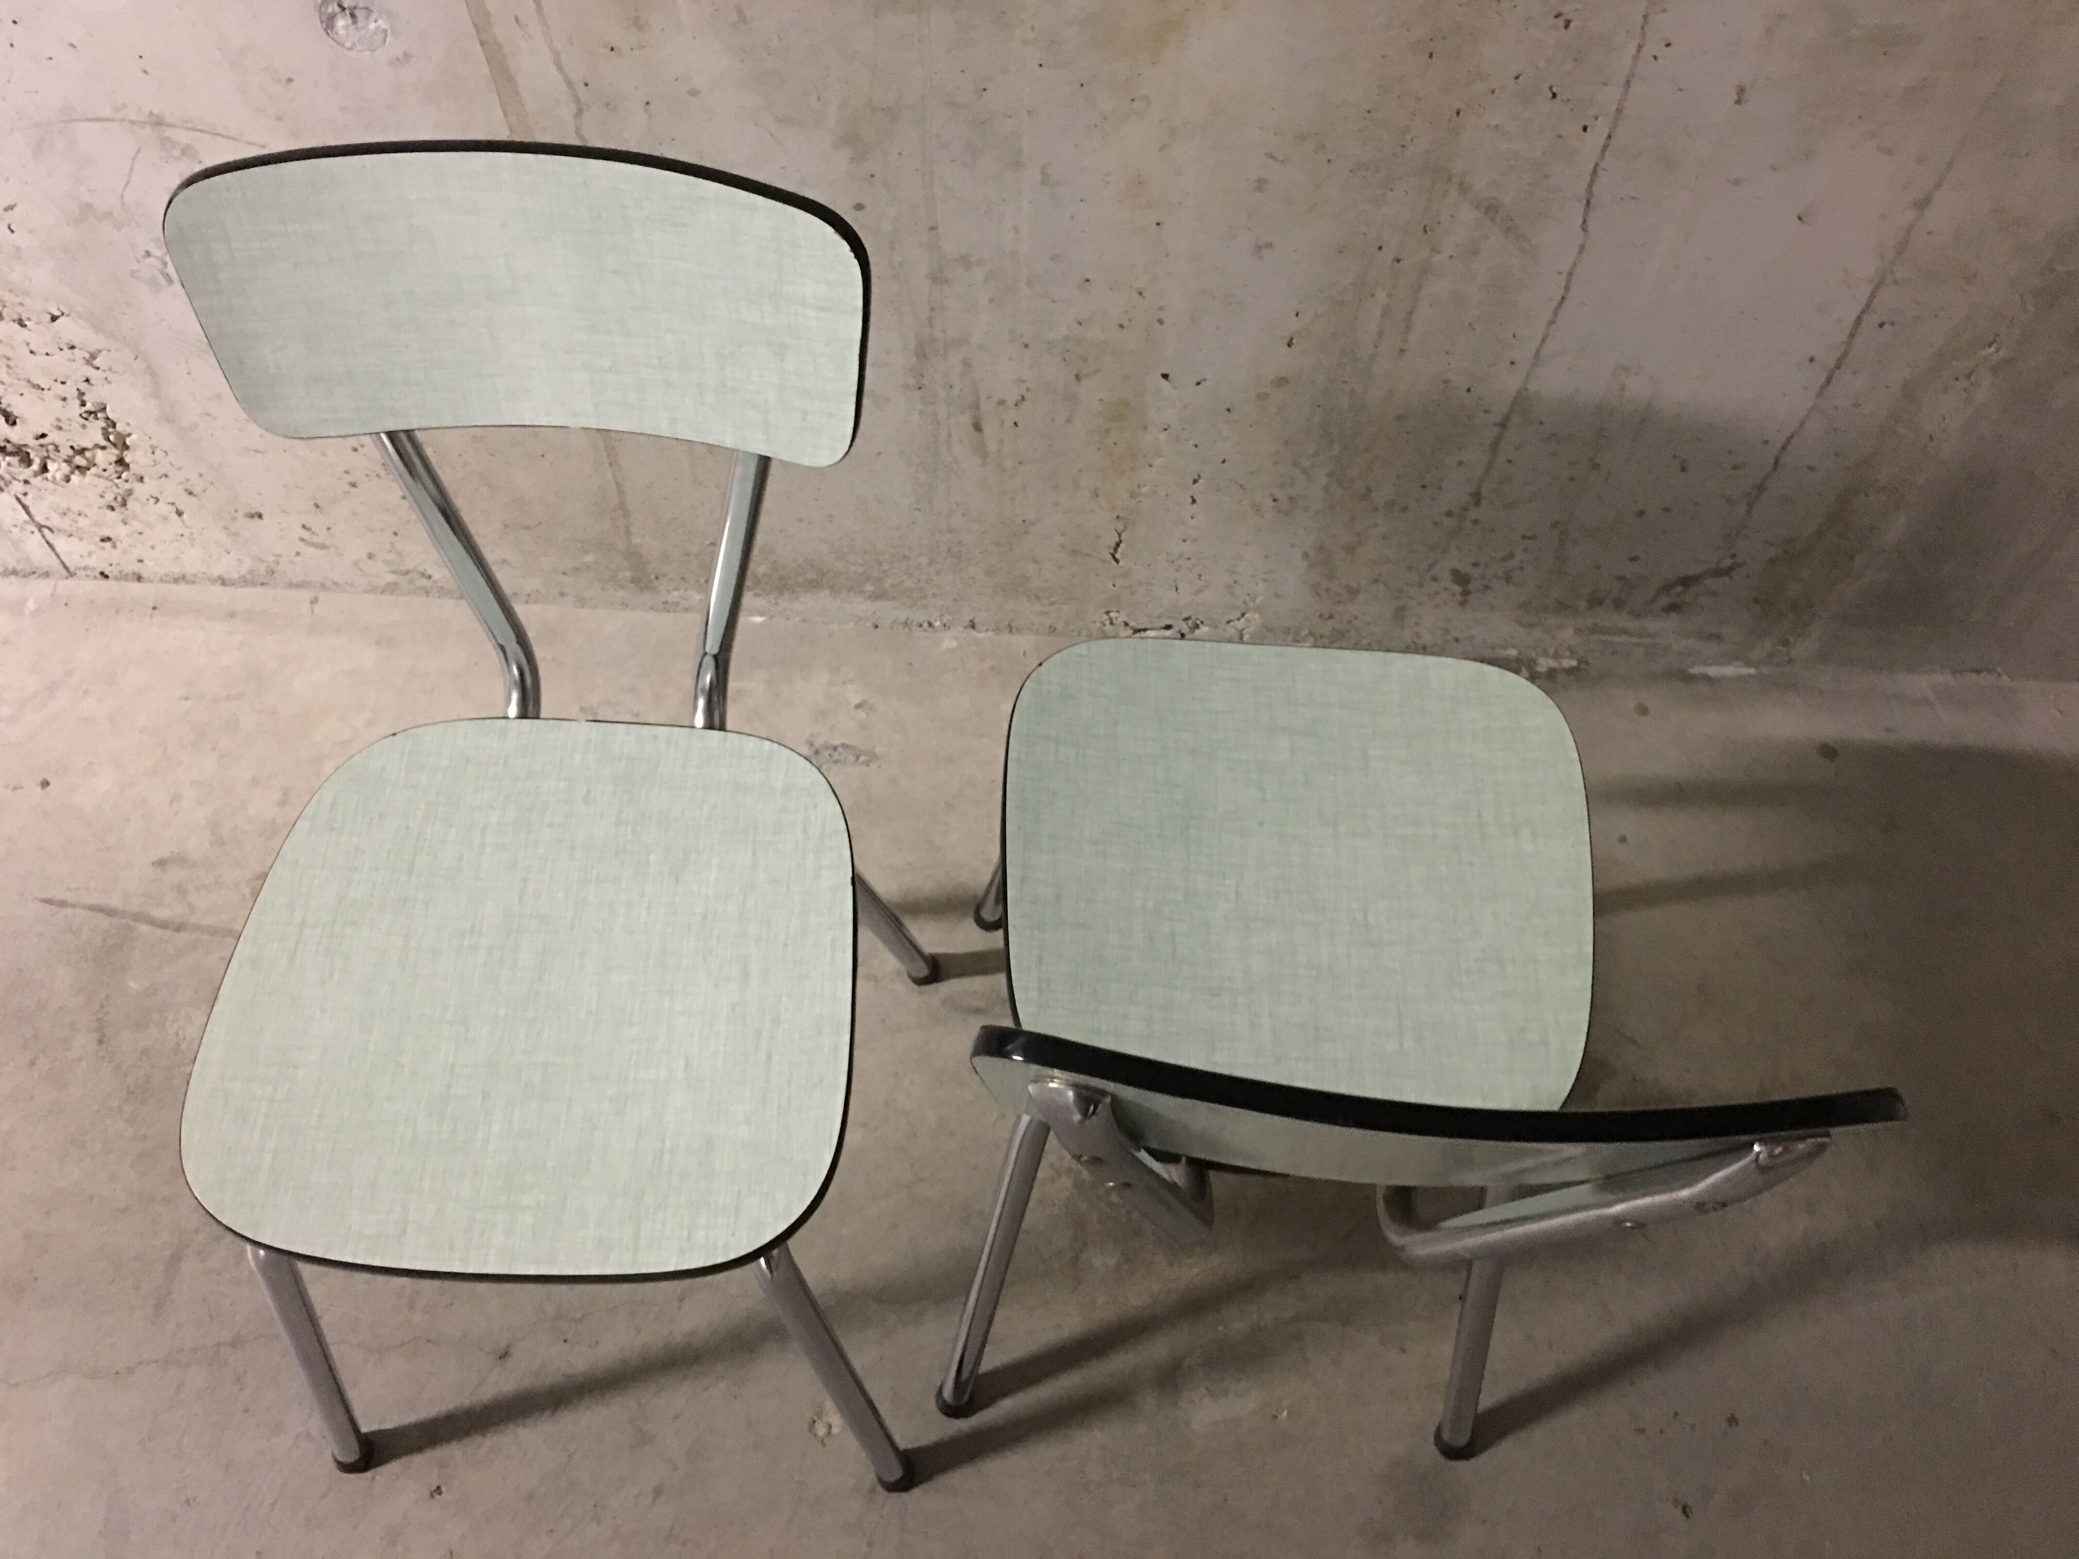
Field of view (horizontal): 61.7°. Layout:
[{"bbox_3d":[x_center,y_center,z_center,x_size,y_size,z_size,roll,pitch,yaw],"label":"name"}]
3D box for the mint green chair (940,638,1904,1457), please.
[{"bbox_3d":[0.152,0.131,1.082,0.430,0.807,0.507,4,58,1],"label":"mint green chair"}]

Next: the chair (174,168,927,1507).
[{"bbox_3d":[-0.285,0.101,1.086,0.430,0.807,0.507,3,58,0],"label":"chair"}]

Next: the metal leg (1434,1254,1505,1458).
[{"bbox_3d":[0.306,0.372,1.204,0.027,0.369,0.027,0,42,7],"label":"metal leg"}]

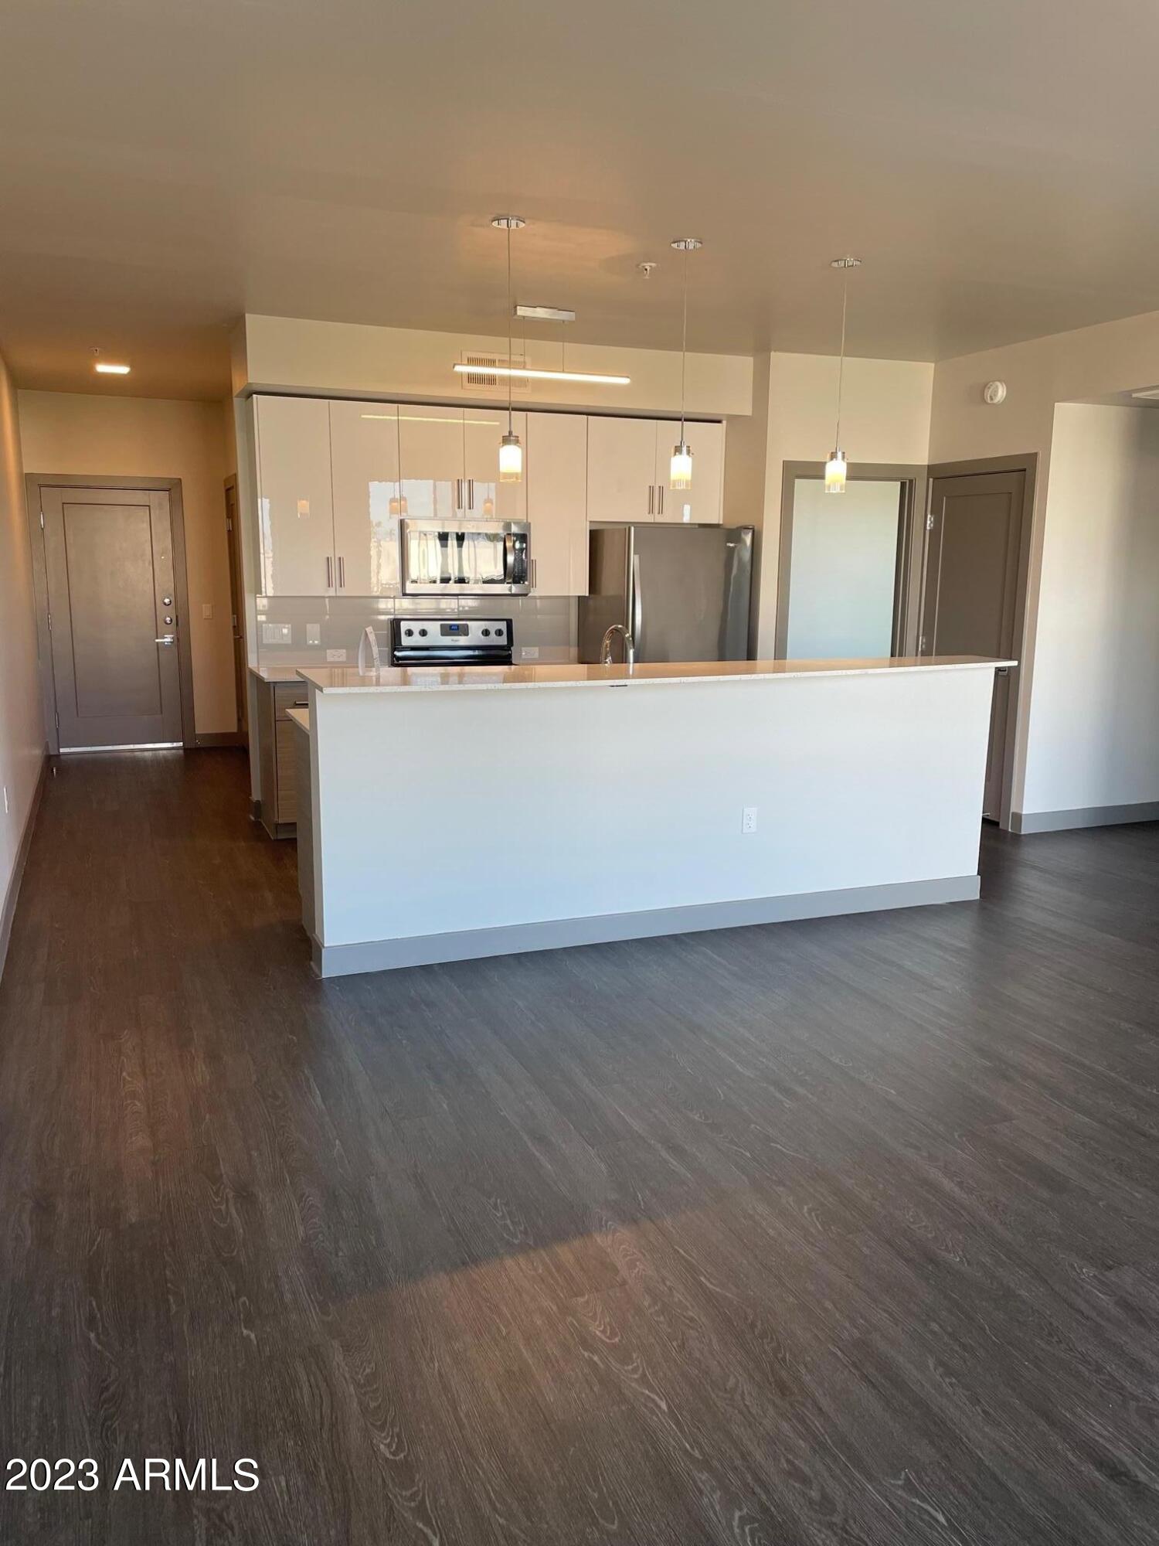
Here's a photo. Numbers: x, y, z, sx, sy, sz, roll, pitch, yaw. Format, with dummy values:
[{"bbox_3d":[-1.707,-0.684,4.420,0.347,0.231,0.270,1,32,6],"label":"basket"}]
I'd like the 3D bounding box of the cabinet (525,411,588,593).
[{"bbox_3d":[-0.124,-1.607,6.990,0.400,1.055,0.030,-4,11,-22],"label":"cabinet"}]

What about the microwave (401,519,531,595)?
[{"bbox_3d":[-0.730,-1.281,6.934,0.761,0.425,0.410,-4,11,-22],"label":"microwave"}]

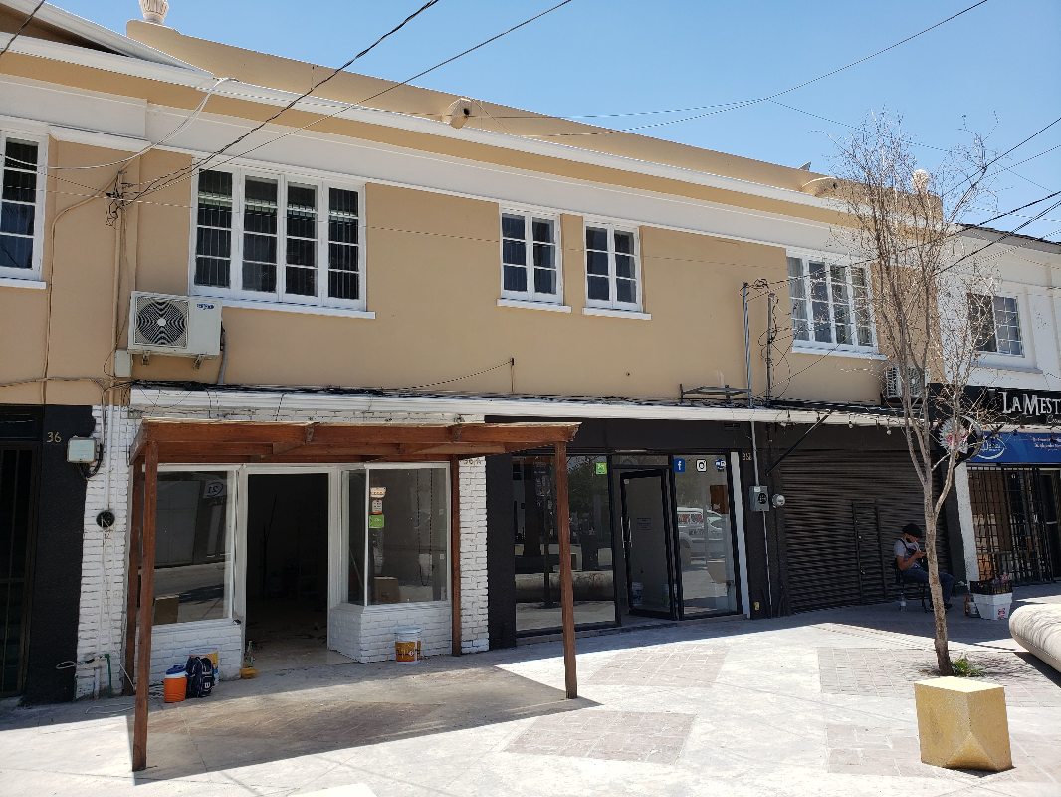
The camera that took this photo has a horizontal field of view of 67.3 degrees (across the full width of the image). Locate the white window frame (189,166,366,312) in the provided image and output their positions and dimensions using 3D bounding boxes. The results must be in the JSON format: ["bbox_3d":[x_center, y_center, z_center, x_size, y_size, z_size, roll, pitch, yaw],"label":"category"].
[{"bbox_3d":[-2.719,-1.733,8.739,1.855,1.450,0.120,2,-8,-27],"label":"white window frame"}]

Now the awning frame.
[{"bbox_3d":[-1.670,1.503,7.309,3.560,2.360,2.530,2,-8,-27],"label":"awning frame"}]

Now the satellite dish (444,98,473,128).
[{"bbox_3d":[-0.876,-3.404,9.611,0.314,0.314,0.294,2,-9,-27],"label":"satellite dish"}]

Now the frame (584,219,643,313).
[{"bbox_3d":[1.108,-1.742,10.694,0.885,1.160,0.120,2,-8,-27],"label":"frame"}]

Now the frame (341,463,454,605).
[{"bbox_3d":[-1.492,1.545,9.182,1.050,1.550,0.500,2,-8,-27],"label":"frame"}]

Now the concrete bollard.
[{"bbox_3d":[2.722,2.044,5.027,0.350,0.460,0.350,2,-8,-25],"label":"concrete bollard"}]

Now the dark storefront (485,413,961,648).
[{"bbox_3d":[3.317,1.702,11.390,8.650,2.710,0.450,2,-8,-27],"label":"dark storefront"}]

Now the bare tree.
[{"bbox_3d":[3.619,-0.158,7.665,1.350,5.440,1.350,2,-8,-27],"label":"bare tree"}]

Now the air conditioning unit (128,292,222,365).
[{"bbox_3d":[-3.485,-0.693,7.826,0.810,0.580,0.320,2,-8,-27],"label":"air conditioning unit"}]

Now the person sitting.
[{"bbox_3d":[5.561,2.400,11.406,0.780,1.200,0.500,-7,-9,38],"label":"person sitting"}]

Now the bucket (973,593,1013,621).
[{"bbox_3d":[6.007,2.694,10.370,0.330,0.330,0.330,1,-8,-19],"label":"bucket"}]

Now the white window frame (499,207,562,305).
[{"bbox_3d":[0.011,-1.780,10.139,0.880,1.160,0.120,2,-8,-27],"label":"white window frame"}]

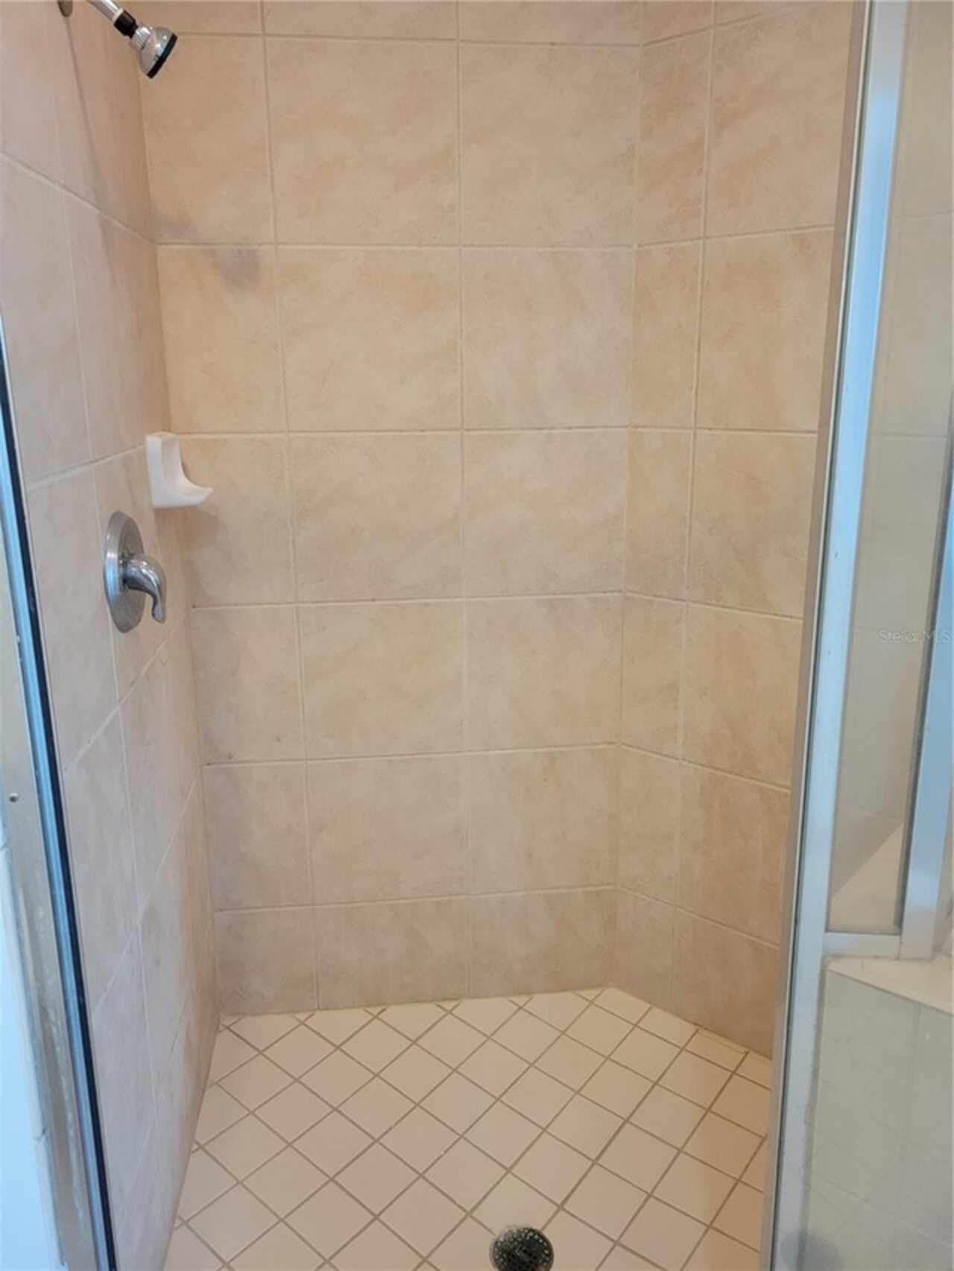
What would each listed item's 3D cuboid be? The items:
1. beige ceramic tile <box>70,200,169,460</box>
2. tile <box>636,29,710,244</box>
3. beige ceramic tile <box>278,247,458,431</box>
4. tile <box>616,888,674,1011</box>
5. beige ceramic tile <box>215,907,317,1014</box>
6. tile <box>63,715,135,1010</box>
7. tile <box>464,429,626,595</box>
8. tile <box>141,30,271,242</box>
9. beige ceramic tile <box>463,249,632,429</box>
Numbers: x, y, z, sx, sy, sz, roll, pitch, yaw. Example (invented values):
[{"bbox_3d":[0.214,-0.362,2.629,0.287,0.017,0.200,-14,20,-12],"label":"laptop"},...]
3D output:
[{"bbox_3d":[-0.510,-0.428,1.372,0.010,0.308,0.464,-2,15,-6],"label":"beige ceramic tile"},{"bbox_3d":[0.351,-0.876,1.700,0.138,0.331,0.010,11,18,39],"label":"tile"},{"bbox_3d":[-0.188,-0.533,1.726,0.319,0.317,0.012,-2,15,-6],"label":"beige ceramic tile"},{"bbox_3d":[0.345,0.654,1.998,0.129,0.246,0.010,12,20,38],"label":"tile"},{"bbox_3d":[-0.439,0.684,2.014,0.198,0.244,0.012,-2,15,-6],"label":"beige ceramic tile"},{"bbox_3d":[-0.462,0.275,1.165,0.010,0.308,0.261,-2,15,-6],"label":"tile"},{"bbox_3d":[0.136,-0.240,1.892,0.323,0.325,0.010,-2,14,-6],"label":"tile"},{"bbox_3d":[-0.453,-0.835,1.620,0.198,0.317,0.012,-2,15,-6],"label":"tile"},{"bbox_3d":[0.126,-0.525,1.702,0.305,0.308,0.010,-2,15,-6],"label":"beige ceramic tile"}]

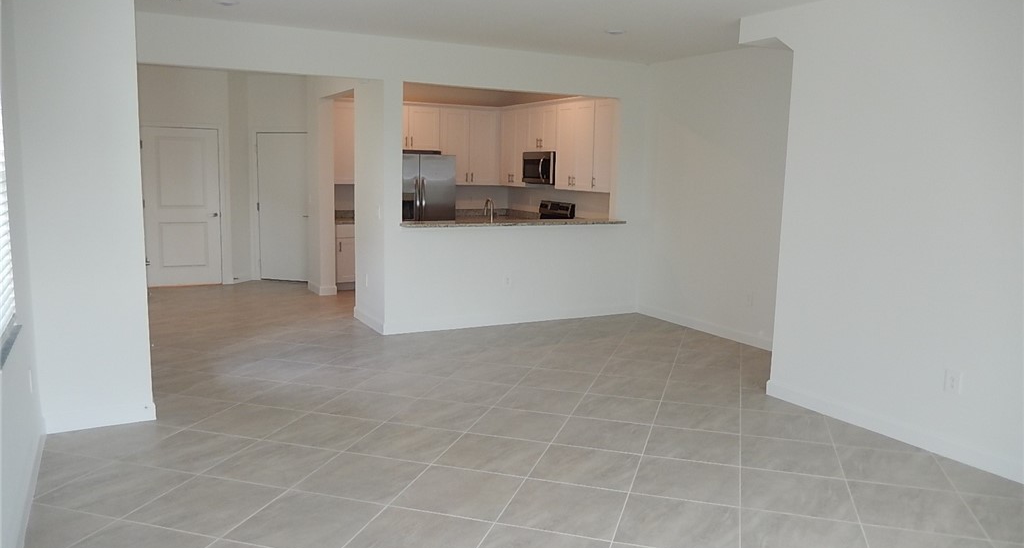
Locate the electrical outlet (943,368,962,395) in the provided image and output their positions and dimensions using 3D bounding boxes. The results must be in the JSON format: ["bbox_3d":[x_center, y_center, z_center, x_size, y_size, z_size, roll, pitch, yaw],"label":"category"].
[{"bbox_3d":[2.397,0.587,4.022,0.012,0.122,0.080,-3,8,-27],"label":"electrical outlet"}]

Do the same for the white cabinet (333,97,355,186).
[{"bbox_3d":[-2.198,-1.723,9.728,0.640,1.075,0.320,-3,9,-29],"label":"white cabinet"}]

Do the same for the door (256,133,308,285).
[{"bbox_3d":[-3.120,-0.907,10.124,0.775,2.030,0.045,3,8,16],"label":"door"}]

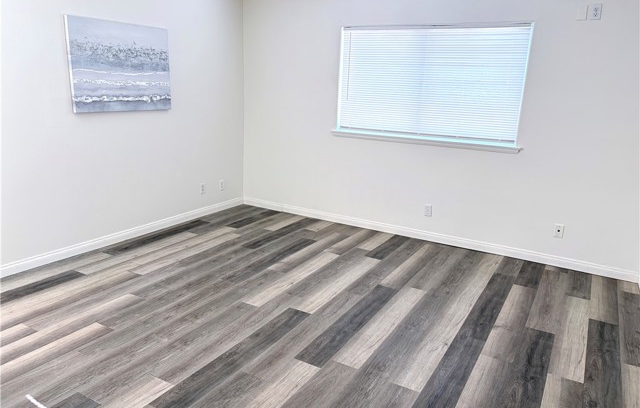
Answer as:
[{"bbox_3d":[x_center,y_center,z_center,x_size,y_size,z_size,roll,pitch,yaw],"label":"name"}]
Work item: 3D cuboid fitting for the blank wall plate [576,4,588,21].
[{"bbox_3d":[2.090,-1.524,3.831,0.072,0.115,0.012,10,17,29],"label":"blank wall plate"}]

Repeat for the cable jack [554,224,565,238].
[{"bbox_3d":[2.107,0.244,4.236,0.071,0.115,0.012,10,17,29],"label":"cable jack"}]

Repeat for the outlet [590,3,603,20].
[{"bbox_3d":[2.176,-1.511,3.781,0.071,0.116,0.012,10,17,29],"label":"outlet"}]

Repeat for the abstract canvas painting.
[{"bbox_3d":[-1.726,-1.198,4.247,0.037,0.757,1.012,10,17,29],"label":"abstract canvas painting"}]

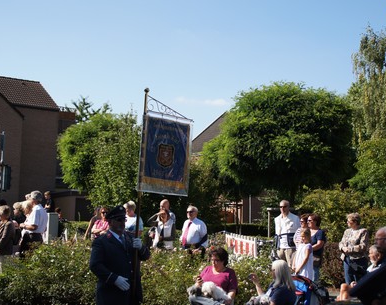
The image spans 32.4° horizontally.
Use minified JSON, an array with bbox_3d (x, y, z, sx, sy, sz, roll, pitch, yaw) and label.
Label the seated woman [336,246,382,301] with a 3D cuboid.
[{"bbox_3d":[1.958,1.646,7.800,0.800,1.150,0.550,7,-9,-38],"label":"seated woman"}]

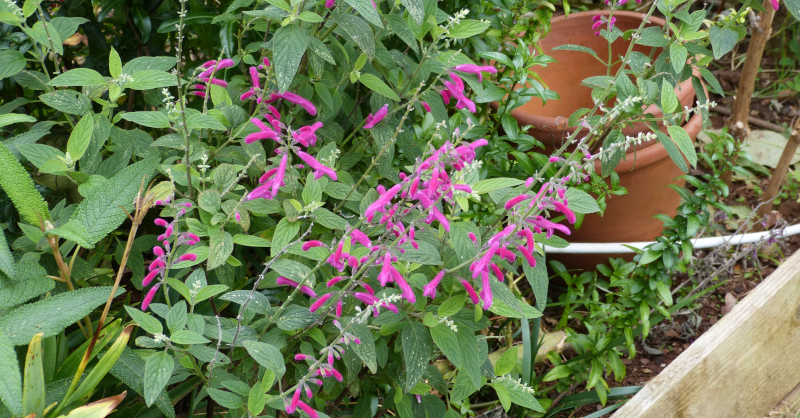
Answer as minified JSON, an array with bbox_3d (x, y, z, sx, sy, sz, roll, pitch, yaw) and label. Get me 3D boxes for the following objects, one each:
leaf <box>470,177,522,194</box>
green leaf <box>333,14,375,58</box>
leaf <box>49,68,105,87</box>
[{"bbox_3d":[0.091,-0.022,1.480,0.050,0.009,0.021,-13,32,-9],"label":"leaf"},{"bbox_3d":[-0.043,-0.160,1.450,0.026,0.009,0.053,-34,76,-34],"label":"green leaf"},{"bbox_3d":[-0.345,-0.141,1.680,0.061,0.010,0.025,-3,41,-5],"label":"leaf"}]

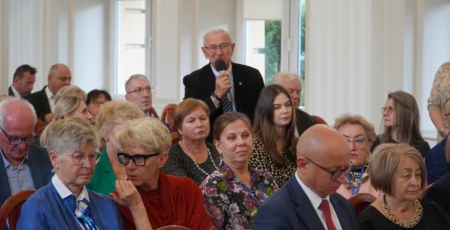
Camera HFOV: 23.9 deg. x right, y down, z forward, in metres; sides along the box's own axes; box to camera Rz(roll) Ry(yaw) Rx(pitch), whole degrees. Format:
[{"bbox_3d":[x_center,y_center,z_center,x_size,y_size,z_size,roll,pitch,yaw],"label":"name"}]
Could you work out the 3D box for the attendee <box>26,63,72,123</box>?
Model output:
[{"bbox_3d":[-1.233,0.262,8.284,0.780,1.330,0.540,4,5,40],"label":"attendee"}]

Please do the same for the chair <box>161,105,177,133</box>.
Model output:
[{"bbox_3d":[-0.313,0.399,9.144,0.540,0.960,0.450,5,6,45],"label":"chair"}]

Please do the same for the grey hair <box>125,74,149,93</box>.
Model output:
[{"bbox_3d":[-0.572,-0.201,6.900,0.165,0.140,0.190,-3,5,-40],"label":"grey hair"}]

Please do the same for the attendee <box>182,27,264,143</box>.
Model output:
[{"bbox_3d":[-0.033,0.303,6.711,0.540,1.680,0.360,1,4,-3],"label":"attendee"}]

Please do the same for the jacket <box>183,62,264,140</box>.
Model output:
[{"bbox_3d":[-0.014,0.039,6.677,0.530,0.760,0.320,1,4,-3],"label":"jacket"}]

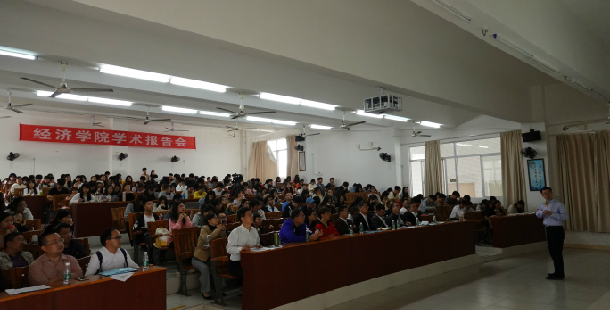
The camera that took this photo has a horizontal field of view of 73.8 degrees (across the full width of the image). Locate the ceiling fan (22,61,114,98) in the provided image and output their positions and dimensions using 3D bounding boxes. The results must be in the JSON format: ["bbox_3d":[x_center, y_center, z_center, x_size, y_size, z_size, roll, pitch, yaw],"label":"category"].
[{"bbox_3d":[-3.792,-1.196,6.365,1.300,0.520,1.220,3,-8,-43],"label":"ceiling fan"}]

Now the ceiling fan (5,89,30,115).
[{"bbox_3d":[-7.389,-1.368,10.208,1.380,0.520,1.380,-2,-5,0],"label":"ceiling fan"}]

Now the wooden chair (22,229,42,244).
[{"bbox_3d":[-3.539,1.487,5.675,0.630,0.880,0.550,-6,-7,35],"label":"wooden chair"}]

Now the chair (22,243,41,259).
[{"bbox_3d":[-3.181,1.496,4.593,0.530,0.870,0.520,-5,-6,37],"label":"chair"}]

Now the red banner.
[{"bbox_3d":[-8.460,-0.740,18.615,7.570,0.640,0.030,3,-8,-43],"label":"red banner"}]

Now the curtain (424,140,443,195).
[{"bbox_3d":[4.754,0.823,14.924,0.150,2.650,0.680,3,-7,-42],"label":"curtain"}]

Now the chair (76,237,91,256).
[{"bbox_3d":[-2.835,1.580,5.015,0.600,0.980,0.530,-6,-7,36],"label":"chair"}]

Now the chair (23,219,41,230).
[{"bbox_3d":[-4.183,1.451,6.156,0.530,0.870,0.520,-5,-6,37],"label":"chair"}]

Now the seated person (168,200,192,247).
[{"bbox_3d":[-2.213,1.446,7.360,0.750,1.220,0.480,-6,-7,36],"label":"seated person"}]

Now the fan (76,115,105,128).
[{"bbox_3d":[-8.374,-1.345,16.099,1.320,0.460,1.320,4,-8,-43],"label":"fan"}]

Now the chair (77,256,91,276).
[{"bbox_3d":[-2.111,1.530,4.387,0.630,0.880,0.550,-6,-7,35],"label":"chair"}]

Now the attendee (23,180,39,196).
[{"bbox_3d":[-7.306,1.292,10.896,0.680,1.200,0.500,-6,-7,43],"label":"attendee"}]

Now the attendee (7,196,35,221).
[{"bbox_3d":[-4.538,1.272,6.530,0.750,1.200,0.500,-6,-7,34],"label":"attendee"}]

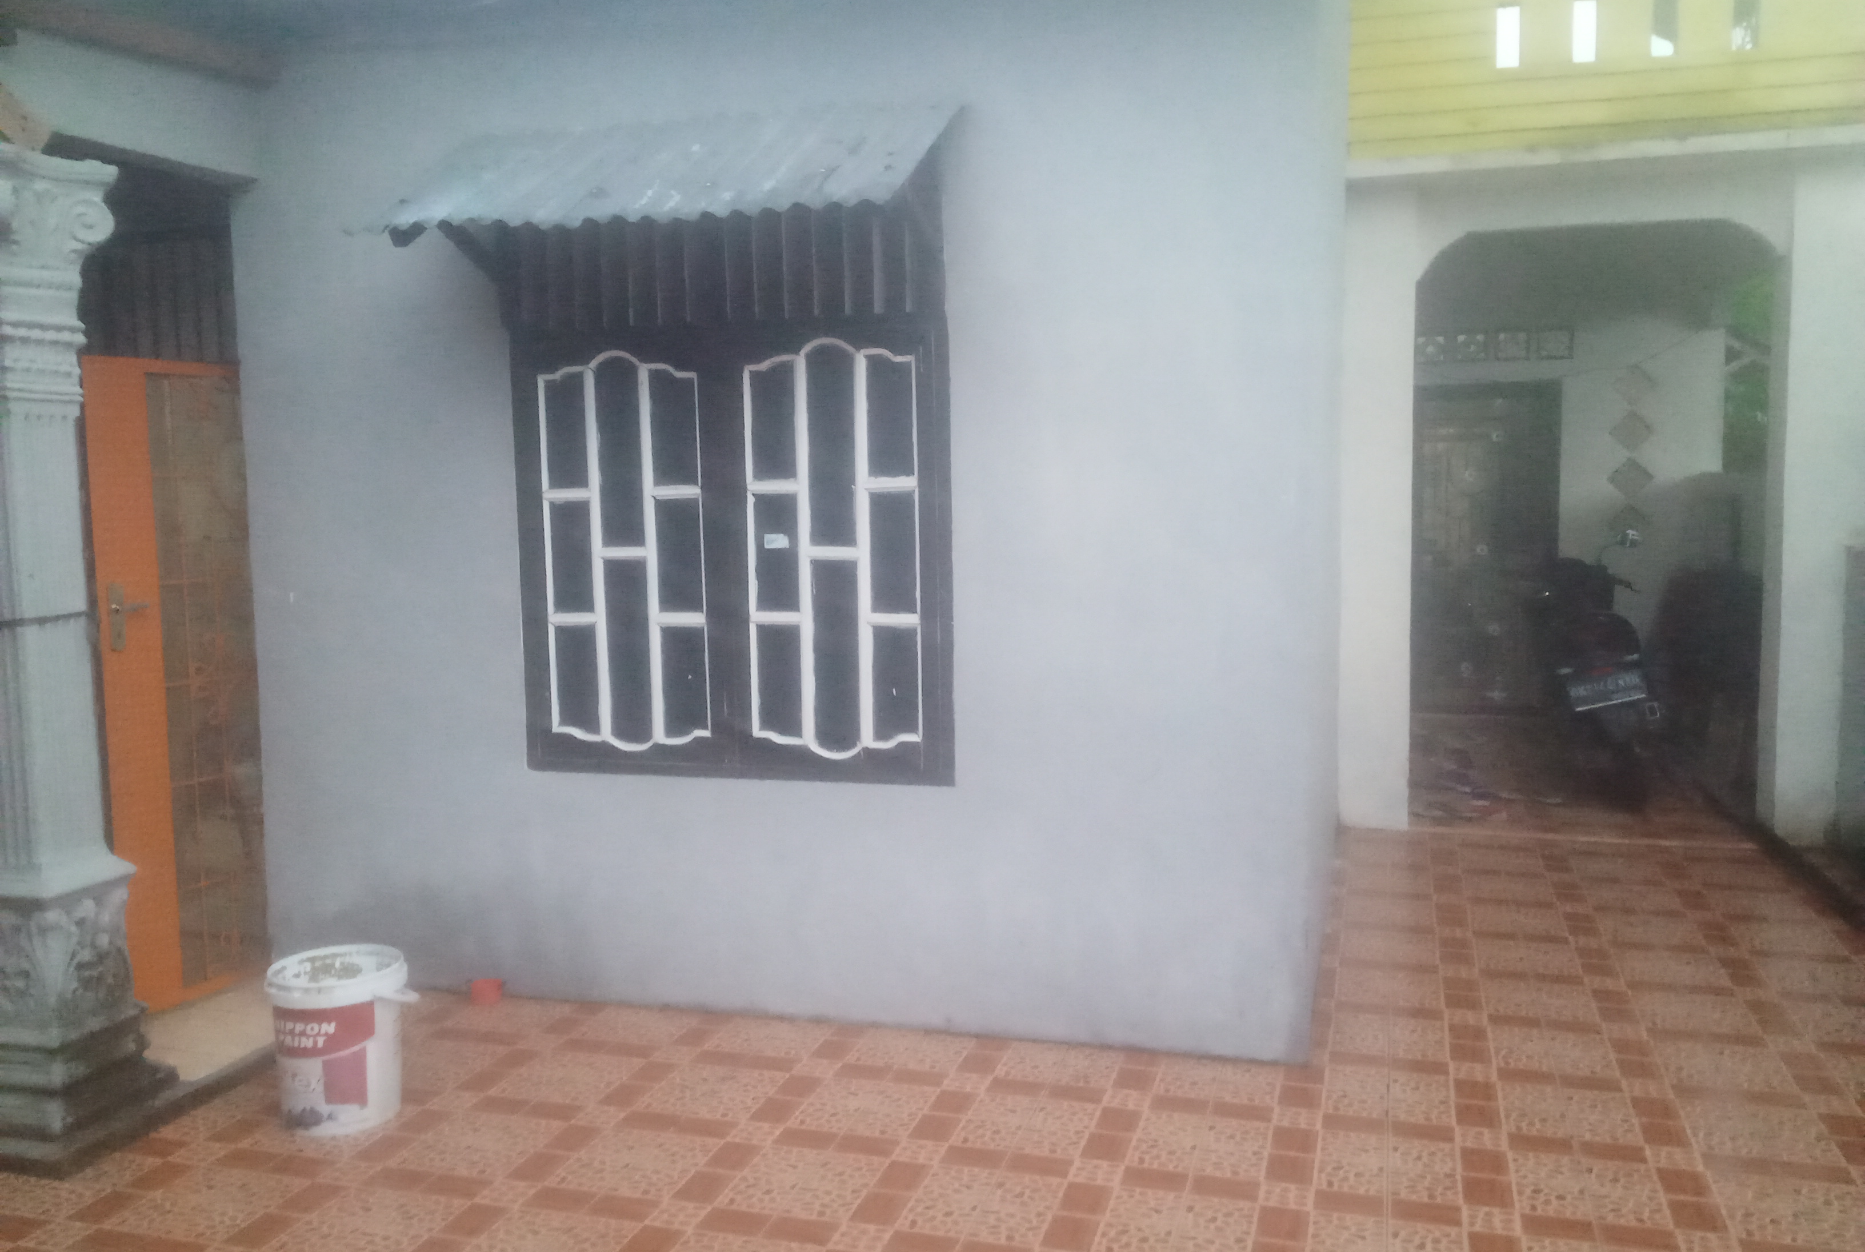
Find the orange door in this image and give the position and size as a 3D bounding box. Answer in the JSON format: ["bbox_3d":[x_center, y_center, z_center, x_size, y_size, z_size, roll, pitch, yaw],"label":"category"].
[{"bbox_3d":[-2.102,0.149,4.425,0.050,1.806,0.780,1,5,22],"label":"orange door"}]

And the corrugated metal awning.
[{"bbox_3d":[-0.688,-1.134,3.747,1.420,0.390,0.670,1,5,15],"label":"corrugated metal awning"}]

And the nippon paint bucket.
[{"bbox_3d":[-1.419,0.989,3.618,0.315,0.367,0.315,-1,5,0],"label":"nippon paint bucket"}]

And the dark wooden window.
[{"bbox_3d":[-0.573,-0.411,4.153,1.290,1.665,0.120,1,5,15],"label":"dark wooden window"}]

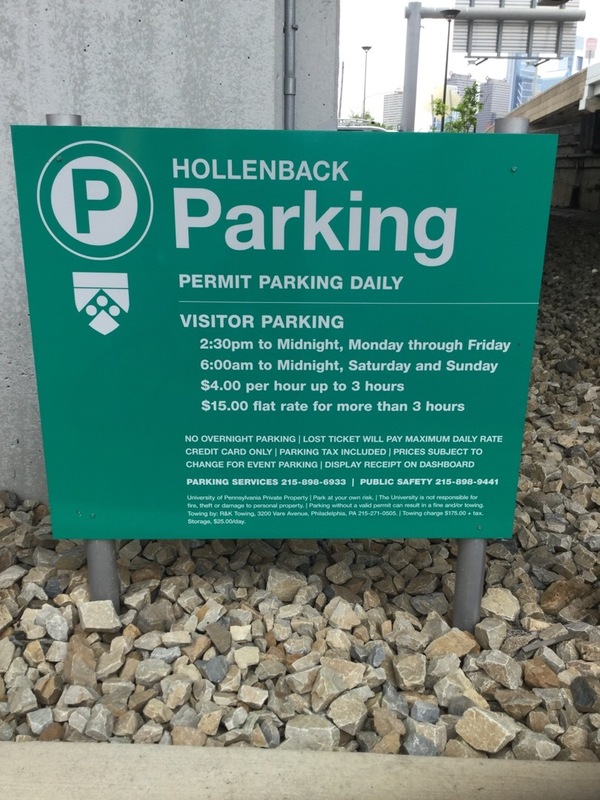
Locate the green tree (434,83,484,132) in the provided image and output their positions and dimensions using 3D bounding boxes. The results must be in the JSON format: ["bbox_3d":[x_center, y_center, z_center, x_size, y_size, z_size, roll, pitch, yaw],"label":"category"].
[{"bbox_3d":[4.371,-6.978,20.409,1.800,3.804,1.700,4,18,11],"label":"green tree"}]

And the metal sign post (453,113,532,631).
[{"bbox_3d":[0.472,-0.007,1.818,0.073,1.319,0.073,0,17,-2],"label":"metal sign post"}]

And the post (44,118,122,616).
[{"bbox_3d":[-0.525,-0.036,1.783,0.073,1.255,0.073,0,17,-1],"label":"post"}]

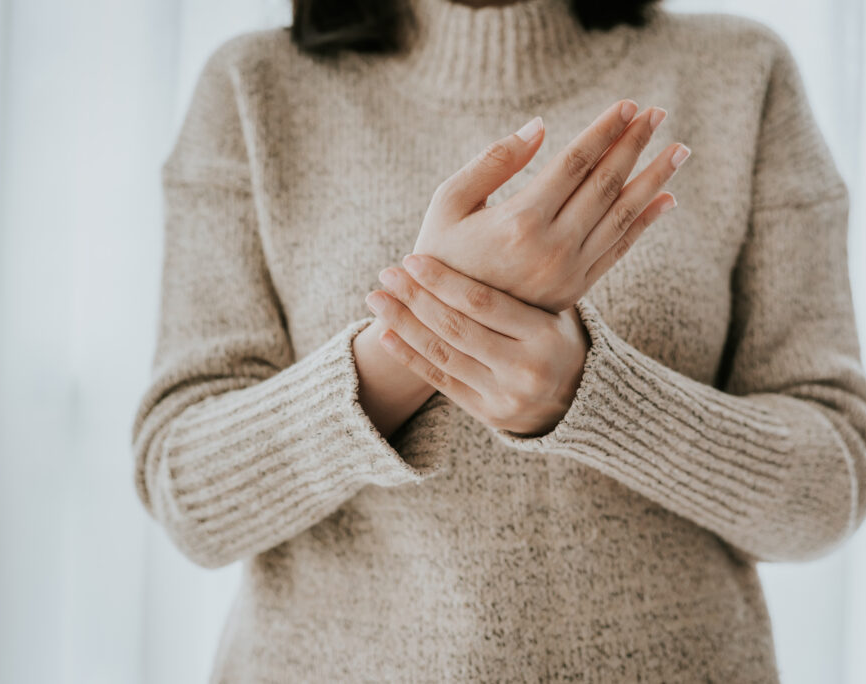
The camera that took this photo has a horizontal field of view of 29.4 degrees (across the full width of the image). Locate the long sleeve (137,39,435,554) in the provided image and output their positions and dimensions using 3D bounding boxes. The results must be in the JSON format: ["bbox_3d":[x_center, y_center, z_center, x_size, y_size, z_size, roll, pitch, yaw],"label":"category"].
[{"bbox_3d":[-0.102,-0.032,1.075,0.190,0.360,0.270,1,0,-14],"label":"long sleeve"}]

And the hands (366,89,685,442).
[{"bbox_3d":[0.054,-0.043,0.955,0.190,0.195,0.120,1,0,0],"label":"hands"}]

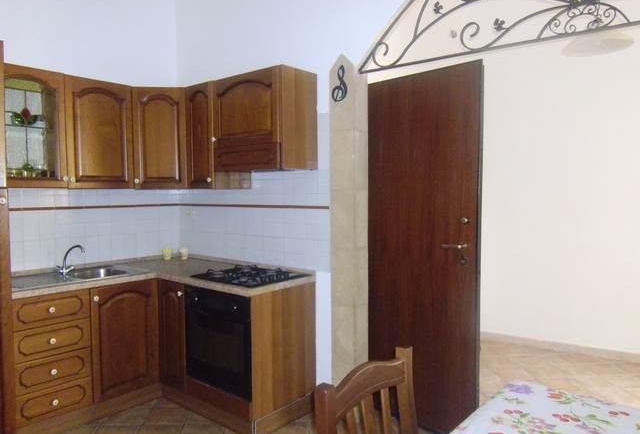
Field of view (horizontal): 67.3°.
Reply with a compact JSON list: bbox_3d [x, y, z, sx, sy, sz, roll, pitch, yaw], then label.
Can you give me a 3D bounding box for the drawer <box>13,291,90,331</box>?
[{"bbox_3d":[-1.660,0.519,2.858,0.400,0.181,0.406,2,3,40],"label":"drawer"}]

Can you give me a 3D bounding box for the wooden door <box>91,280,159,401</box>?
[{"bbox_3d":[-1.252,0.782,3.108,0.030,0.701,0.450,2,3,41],"label":"wooden door"}]

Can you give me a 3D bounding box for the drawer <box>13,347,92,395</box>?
[{"bbox_3d":[-1.659,0.875,2.873,0.400,0.181,0.406,2,3,40],"label":"drawer"}]

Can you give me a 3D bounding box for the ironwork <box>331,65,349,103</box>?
[{"bbox_3d":[0.123,-0.795,2.864,0.115,0.211,0.020,2,3,40],"label":"ironwork"}]

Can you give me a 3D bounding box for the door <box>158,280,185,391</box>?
[{"bbox_3d":[-0.972,0.778,3.171,0.327,0.701,0.030,2,3,41],"label":"door"}]

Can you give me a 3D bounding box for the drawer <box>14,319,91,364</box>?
[{"bbox_3d":[-1.659,0.697,2.866,0.400,0.176,0.406,2,3,40],"label":"drawer"}]

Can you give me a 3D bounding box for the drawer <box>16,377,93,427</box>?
[{"bbox_3d":[-1.658,1.050,2.881,0.400,0.168,0.406,2,3,40],"label":"drawer"}]

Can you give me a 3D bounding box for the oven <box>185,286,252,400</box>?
[{"bbox_3d":[-0.454,0.721,3.051,0.618,0.584,0.520,2,3,40],"label":"oven"}]

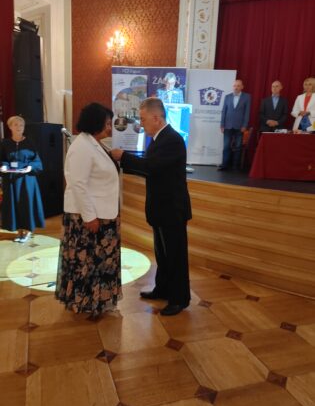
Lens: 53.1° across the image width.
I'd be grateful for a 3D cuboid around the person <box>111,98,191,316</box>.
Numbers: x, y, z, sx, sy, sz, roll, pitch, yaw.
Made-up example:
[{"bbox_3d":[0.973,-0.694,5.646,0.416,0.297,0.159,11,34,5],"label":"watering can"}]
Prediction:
[{"bbox_3d":[-0.051,0.041,2.635,0.660,1.760,0.520,3,12,2],"label":"person"}]

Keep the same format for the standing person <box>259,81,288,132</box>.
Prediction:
[{"bbox_3d":[2.224,-1.480,6.189,0.540,1.720,0.350,6,12,14],"label":"standing person"}]

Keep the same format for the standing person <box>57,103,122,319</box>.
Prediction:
[{"bbox_3d":[-0.539,0.066,2.583,0.540,1.690,0.560,-1,12,-17],"label":"standing person"}]

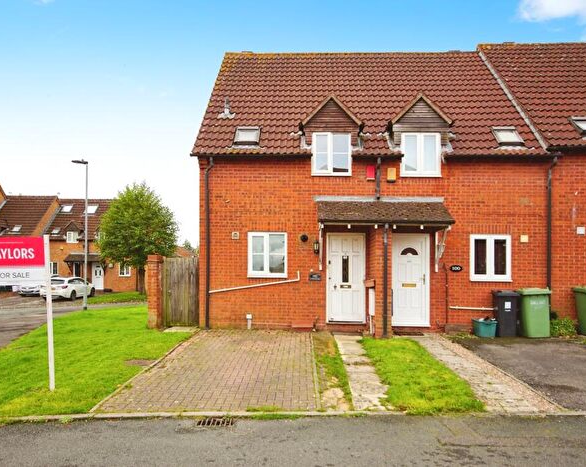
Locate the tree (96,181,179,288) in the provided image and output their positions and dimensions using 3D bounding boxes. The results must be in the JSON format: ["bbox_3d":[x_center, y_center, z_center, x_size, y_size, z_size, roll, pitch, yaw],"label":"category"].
[{"bbox_3d":[-11.095,0.300,33.300,5.700,7.900,5.500,0,-2,0],"label":"tree"}]

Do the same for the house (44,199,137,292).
[{"bbox_3d":[-16.000,0.730,40.200,7.100,7.400,8.300,0,0,-7],"label":"house"}]

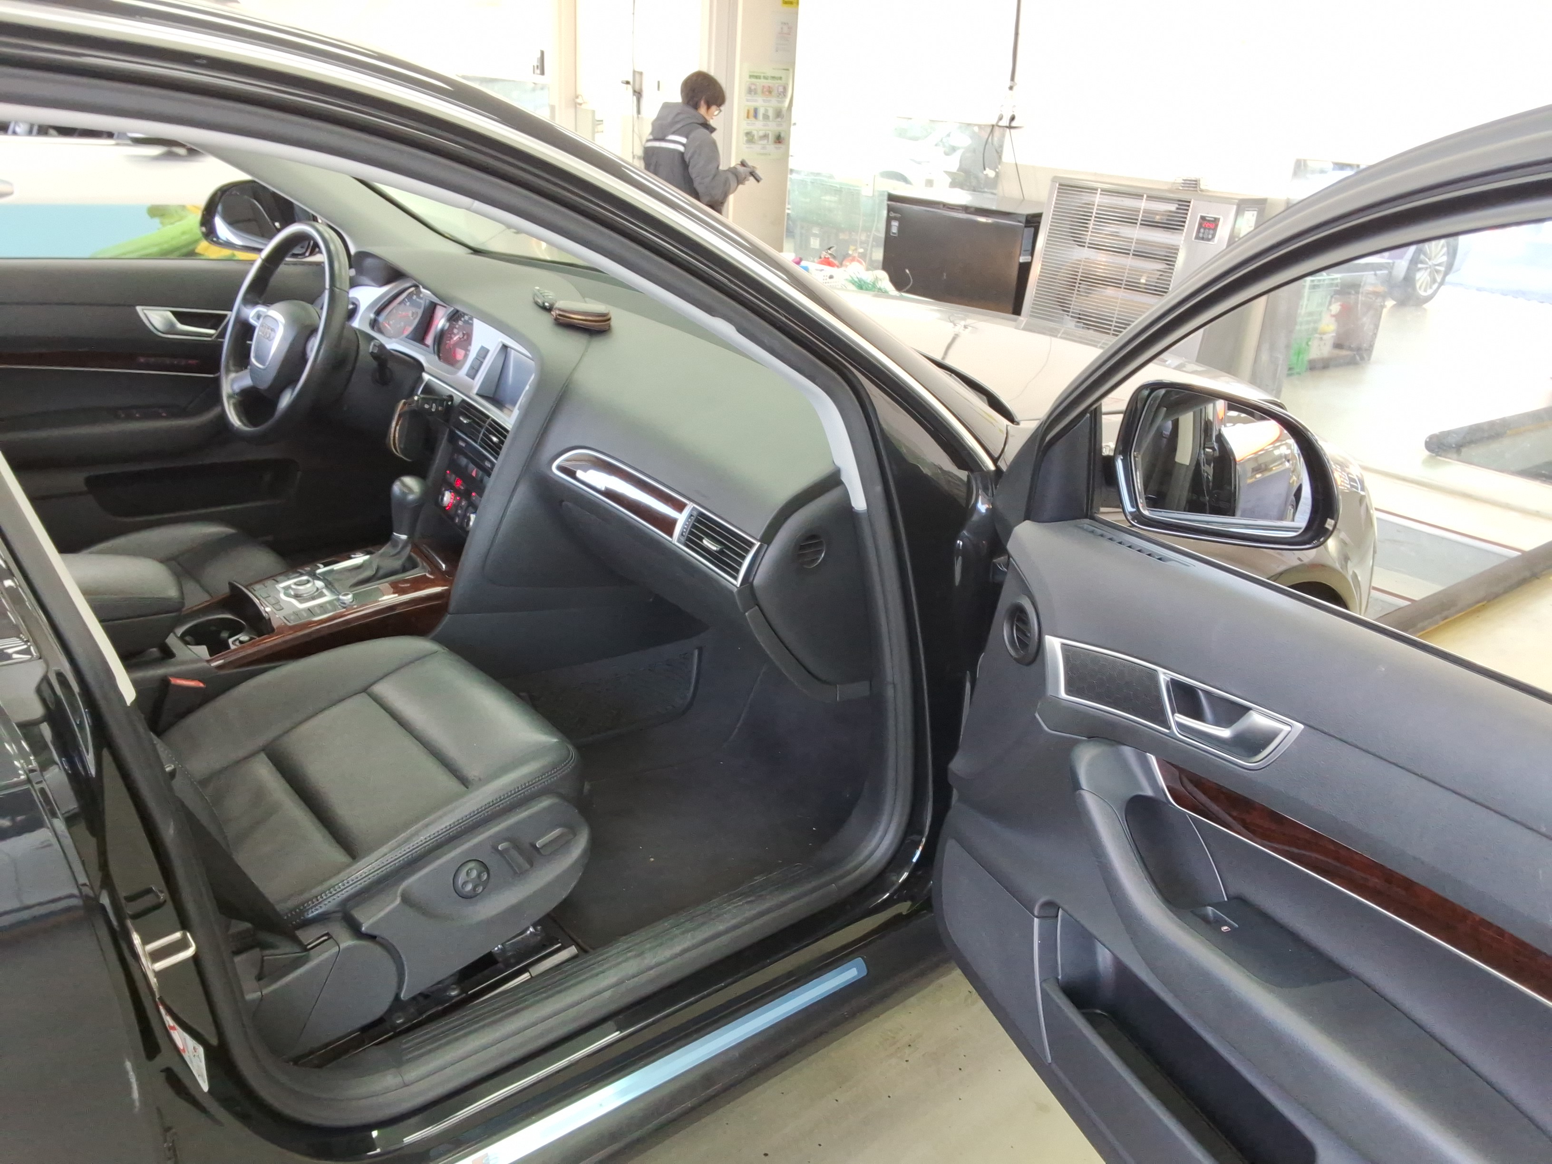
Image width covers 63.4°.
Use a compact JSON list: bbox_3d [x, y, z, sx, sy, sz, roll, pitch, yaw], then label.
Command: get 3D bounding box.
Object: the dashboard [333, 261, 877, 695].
[{"bbox_3d":[-0.322,-0.272,2.140,0.470,0.450,1.430,-15,28,-38],"label":"dashboard"}]

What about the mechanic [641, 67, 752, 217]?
[{"bbox_3d":[-0.436,-1.761,6.444,0.520,1.600,0.520,-7,24,-25],"label":"mechanic"}]

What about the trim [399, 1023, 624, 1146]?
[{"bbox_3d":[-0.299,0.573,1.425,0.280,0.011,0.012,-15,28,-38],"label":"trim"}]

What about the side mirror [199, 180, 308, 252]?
[{"bbox_3d":[-1.059,-0.744,2.574,0.235,0.160,0.125,-5,23,-20],"label":"side mirror"}]

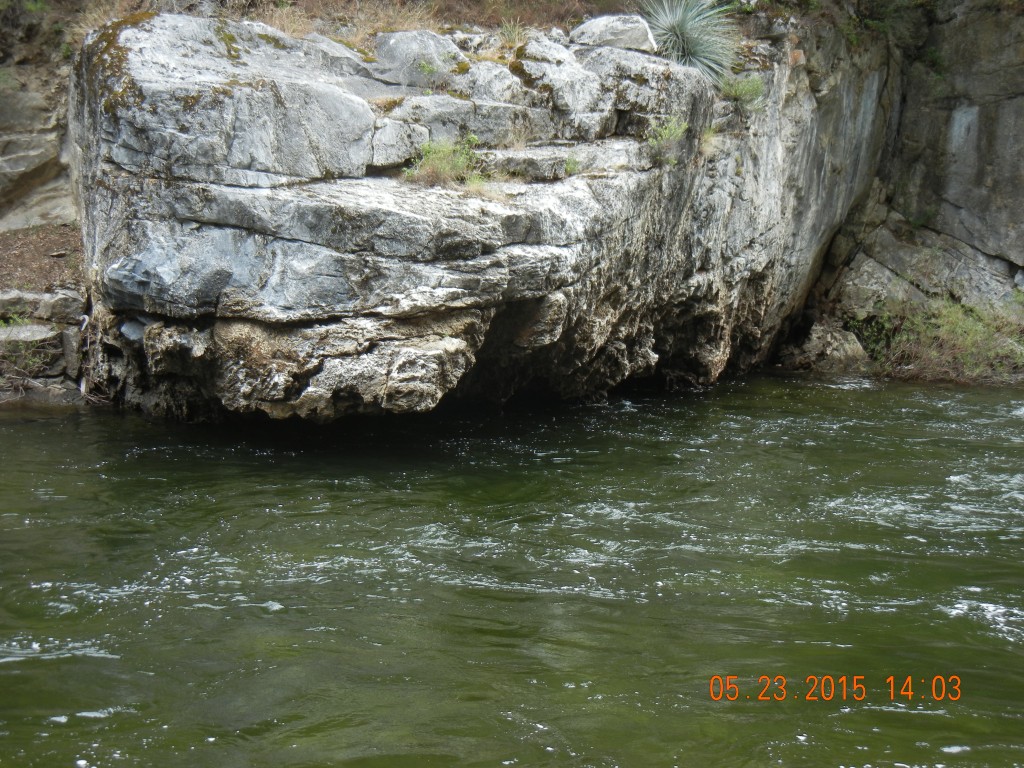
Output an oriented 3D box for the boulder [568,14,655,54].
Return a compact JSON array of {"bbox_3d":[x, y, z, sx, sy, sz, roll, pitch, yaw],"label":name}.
[{"bbox_3d":[1.071,-3.735,18.600,0.919,0.393,0.650,0,6,0],"label":"boulder"}]

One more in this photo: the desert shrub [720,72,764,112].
[{"bbox_3d":[2.496,-3.157,18.900,0.467,0.420,0.450,0,6,0],"label":"desert shrub"}]

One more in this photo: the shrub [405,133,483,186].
[{"bbox_3d":[-0.667,-2.187,17.000,0.745,0.510,0.550,0,6,0],"label":"shrub"}]

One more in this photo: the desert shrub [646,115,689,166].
[{"bbox_3d":[1.568,-2.456,17.600,0.415,0.509,0.420,0,6,0],"label":"desert shrub"}]

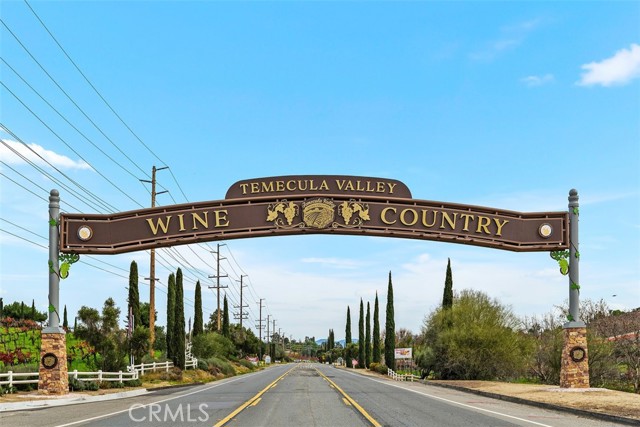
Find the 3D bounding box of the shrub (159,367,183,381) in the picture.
[{"bbox_3d":[-8.408,8.999,35.000,1.400,0.787,1.200,0,-4,-1],"label":"shrub"}]

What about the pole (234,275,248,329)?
[{"bbox_3d":[-14.759,19.271,117.000,2.800,15.605,0.500,0,-4,-1],"label":"pole"}]

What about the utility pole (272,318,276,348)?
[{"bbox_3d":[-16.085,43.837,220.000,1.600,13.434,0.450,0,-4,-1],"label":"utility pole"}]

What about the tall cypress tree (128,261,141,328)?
[{"bbox_3d":[-13.414,7.231,45.000,1.000,7.665,1.000,0,-4,-1],"label":"tall cypress tree"}]

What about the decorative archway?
[{"bbox_3d":[-0.142,2.826,25.300,21.700,8.500,1.250,0,-3,-3],"label":"decorative archway"}]

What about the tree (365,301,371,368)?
[{"bbox_3d":[5.572,14.194,73.000,0.800,7.977,0.800,0,-4,-1],"label":"tree"}]

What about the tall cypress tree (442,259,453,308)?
[{"bbox_3d":[9.834,7.829,48.000,1.050,8.716,1.050,0,-4,-1],"label":"tall cypress tree"}]

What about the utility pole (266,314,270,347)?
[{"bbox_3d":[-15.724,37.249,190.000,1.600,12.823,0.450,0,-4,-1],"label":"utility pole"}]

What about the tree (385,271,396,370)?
[{"bbox_3d":[6.344,9.629,56.000,1.100,8.999,1.100,0,-4,-1],"label":"tree"}]

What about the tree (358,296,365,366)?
[{"bbox_3d":[5.268,15.234,79.000,0.800,8.886,0.800,0,-4,-1],"label":"tree"}]

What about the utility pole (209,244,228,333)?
[{"bbox_3d":[-14.353,12.232,88.000,2.850,16.262,0.500,0,-4,-1],"label":"utility pole"}]

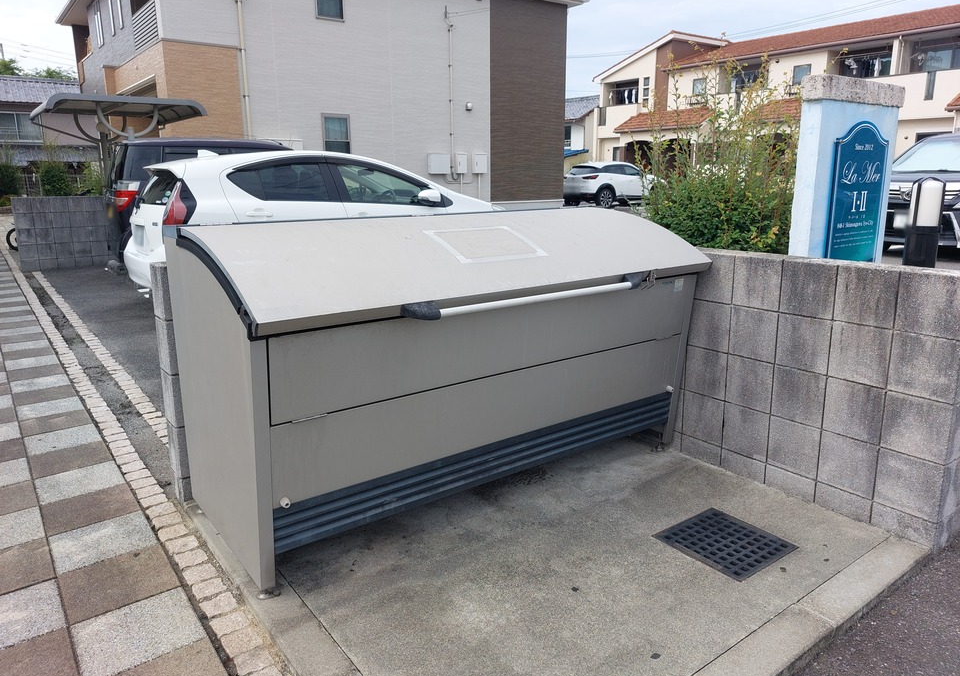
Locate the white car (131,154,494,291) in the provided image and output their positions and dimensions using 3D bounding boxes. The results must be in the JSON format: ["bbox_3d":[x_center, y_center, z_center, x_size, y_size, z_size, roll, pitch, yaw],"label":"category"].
[{"bbox_3d":[-1.395,-1.139,6.863,4.020,1.450,1.695,-9,15,-33],"label":"white car"}]

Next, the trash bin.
[{"bbox_3d":[-0.058,0.070,2.532,1.826,1.045,0.935,-10,16,-36],"label":"trash bin"}]

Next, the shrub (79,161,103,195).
[{"bbox_3d":[-12.874,-5.088,22.000,0.900,1.550,0.900,-9,15,-34],"label":"shrub"}]

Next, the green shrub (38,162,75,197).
[{"bbox_3d":[-14.634,-5.259,23.000,1.150,1.600,1.150,-9,15,-34],"label":"green shrub"}]

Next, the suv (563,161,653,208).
[{"bbox_3d":[4.698,-5.413,23.402,4.275,1.540,1.765,-11,16,-38],"label":"suv"}]

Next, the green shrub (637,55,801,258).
[{"bbox_3d":[1.301,-0.576,3.600,0.850,1.750,0.850,-9,15,-34],"label":"green shrub"}]

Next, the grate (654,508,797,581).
[{"bbox_3d":[0.809,0.682,2.196,0.322,0.030,0.334,-9,15,-33],"label":"grate"}]

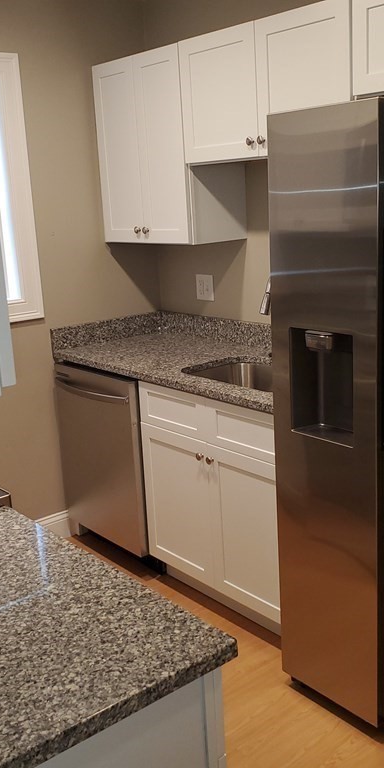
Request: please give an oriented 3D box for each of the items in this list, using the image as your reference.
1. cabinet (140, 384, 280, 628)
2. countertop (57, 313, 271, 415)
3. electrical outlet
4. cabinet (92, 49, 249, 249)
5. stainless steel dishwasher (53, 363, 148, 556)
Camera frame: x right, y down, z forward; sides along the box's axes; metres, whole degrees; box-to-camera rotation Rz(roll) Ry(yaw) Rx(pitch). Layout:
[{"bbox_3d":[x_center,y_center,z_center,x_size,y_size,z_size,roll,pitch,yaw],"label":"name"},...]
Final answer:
[{"bbox_3d":[0.303,0.408,3.077,0.640,0.884,0.824,-14,18,-38],"label":"cabinet"},{"bbox_3d":[0.073,-0.134,3.187,0.644,0.134,1.465,-14,18,-38],"label":"countertop"},{"bbox_3d":[0.059,-0.451,3.621,0.008,0.116,0.118,-14,18,-38],"label":"electrical outlet"},{"bbox_3d":[-0.109,-1.023,3.384,0.335,0.768,0.621,-14,18,-38],"label":"cabinet"},{"bbox_3d":[-0.200,0.288,3.579,0.640,0.819,0.602,-14,18,-38],"label":"stainless steel dishwasher"}]

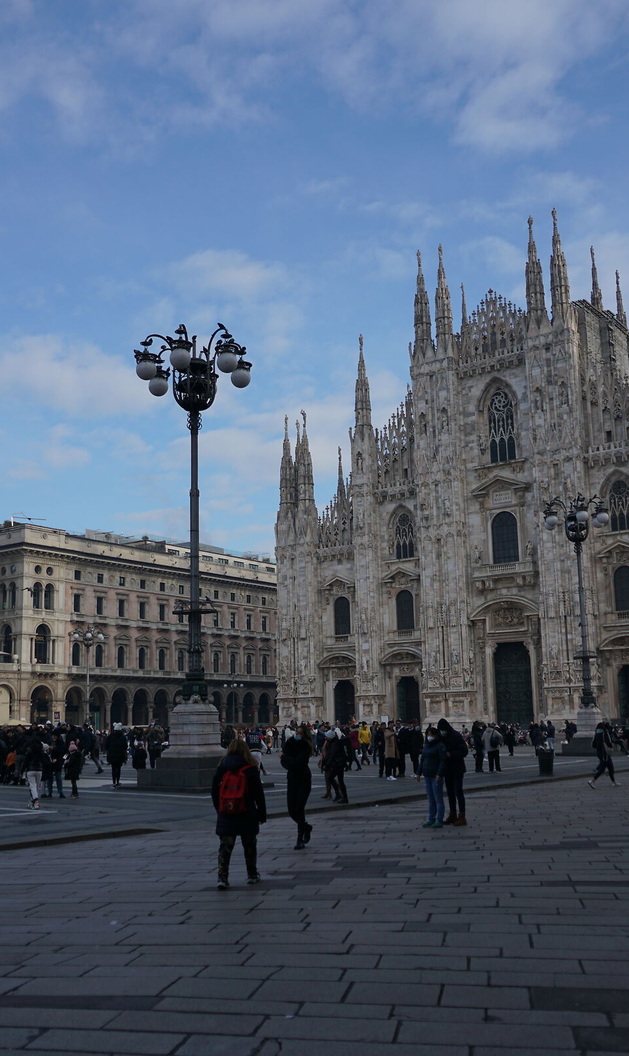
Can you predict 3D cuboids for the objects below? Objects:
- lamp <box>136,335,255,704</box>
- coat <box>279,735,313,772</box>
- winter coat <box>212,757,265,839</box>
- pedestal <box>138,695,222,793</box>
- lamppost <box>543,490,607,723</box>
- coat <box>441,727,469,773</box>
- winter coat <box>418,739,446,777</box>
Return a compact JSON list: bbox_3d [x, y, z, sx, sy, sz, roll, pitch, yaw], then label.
[{"bbox_3d":[-3.343,-0.556,29.569,3.400,10.940,3.400,-1,-11,0],"label":"lamp"},{"bbox_3d":[-0.263,3.196,14.947,0.516,0.514,0.380,-9,-13,34],"label":"coat"},{"bbox_3d":[-0.821,2.911,11.488,0.615,0.863,0.400,-3,-11,10],"label":"winter coat"},{"bbox_3d":[-3.226,5.819,28.835,2.200,2.452,2.200,-9,-13,34],"label":"pedestal"},{"bbox_3d":[13.376,3.637,52.813,3.400,11.062,3.400,-8,-13,35],"label":"lamppost"},{"bbox_3d":[2.347,3.708,17.606,0.360,0.797,0.500,7,-13,-37],"label":"coat"},{"bbox_3d":[1.934,3.772,17.285,0.460,0.603,0.300,-9,-13,37],"label":"winter coat"}]

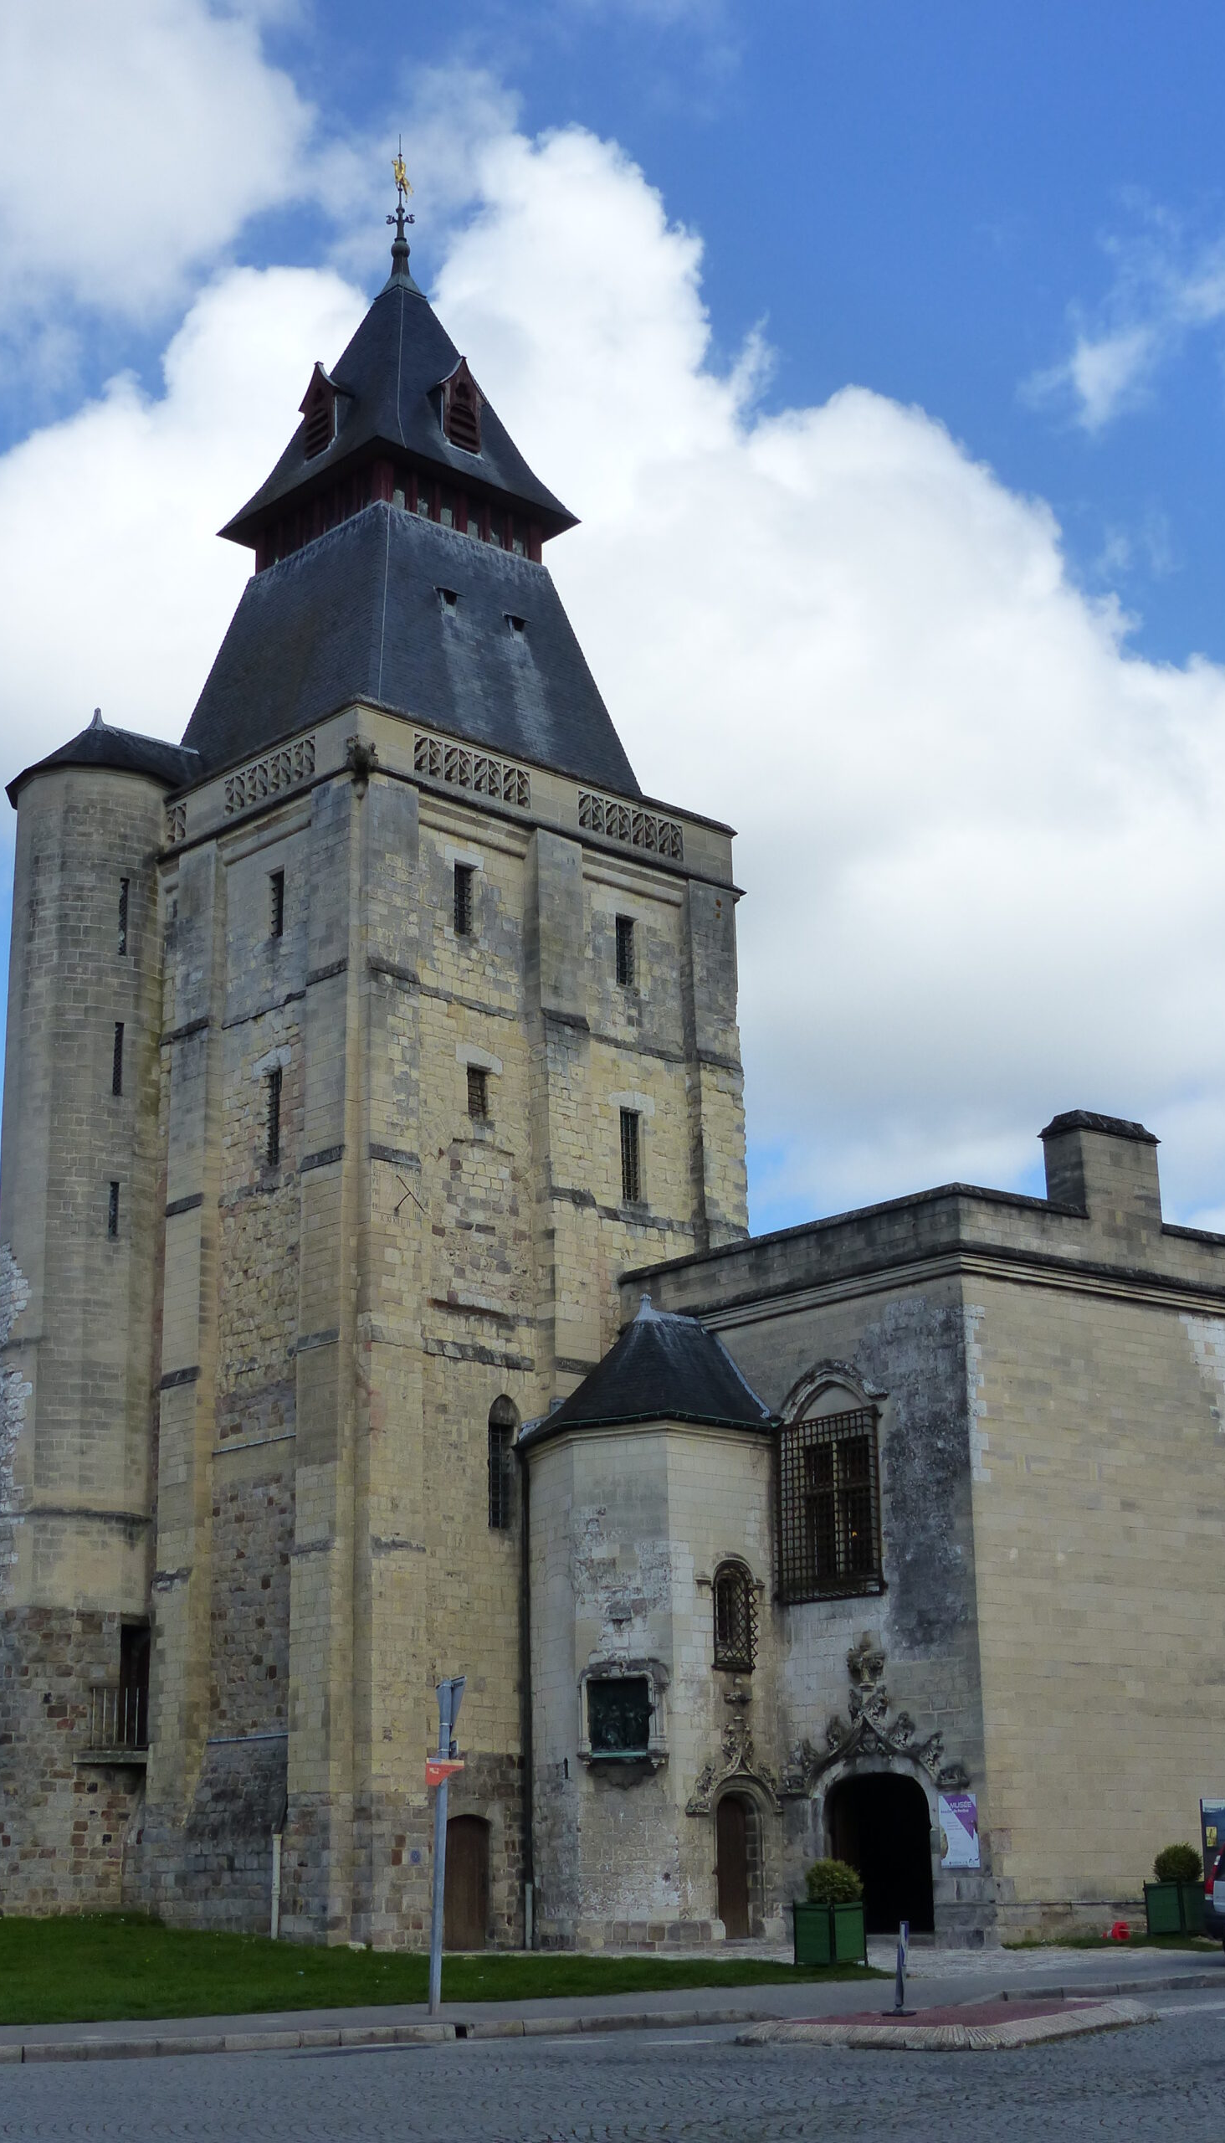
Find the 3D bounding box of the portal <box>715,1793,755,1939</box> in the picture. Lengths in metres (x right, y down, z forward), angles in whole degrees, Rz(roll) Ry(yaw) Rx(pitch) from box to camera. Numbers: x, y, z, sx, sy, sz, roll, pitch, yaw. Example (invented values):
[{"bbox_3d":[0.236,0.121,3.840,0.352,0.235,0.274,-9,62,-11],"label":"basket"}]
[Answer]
[{"bbox_3d":[2.025,13.259,45.488,0.780,2.347,0.300,13,-22,-38],"label":"portal"}]

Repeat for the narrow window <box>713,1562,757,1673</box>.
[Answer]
[{"bbox_3d":[1.978,8.678,43.412,0.828,1.737,0.270,14,-21,-40],"label":"narrow window"}]

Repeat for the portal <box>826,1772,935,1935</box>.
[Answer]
[{"bbox_3d":[4.140,11.898,41.487,0.400,2.369,2.250,12,-20,-37],"label":"portal"}]

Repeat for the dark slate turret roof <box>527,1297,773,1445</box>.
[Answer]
[{"bbox_3d":[0.258,4.778,44.142,3.150,2.450,3.950,12,-20,-37],"label":"dark slate turret roof"}]

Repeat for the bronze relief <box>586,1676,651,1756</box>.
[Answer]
[{"bbox_3d":[0.065,9.790,41.243,1.050,1.130,0.180,-10,-19,31],"label":"bronze relief"}]

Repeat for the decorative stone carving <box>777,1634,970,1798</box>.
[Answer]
[{"bbox_3d":[4.242,10.669,44.871,0.400,2.380,3.995,13,-22,-38],"label":"decorative stone carving"}]

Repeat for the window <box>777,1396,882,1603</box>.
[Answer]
[{"bbox_3d":[3.697,7.401,46.570,0.350,3.169,2.185,13,-22,-38],"label":"window"}]

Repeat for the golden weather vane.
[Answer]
[{"bbox_3d":[-4.531,-18.752,58.254,0.580,2.794,0.420,11,-20,-35],"label":"golden weather vane"}]

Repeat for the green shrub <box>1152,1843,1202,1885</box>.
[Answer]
[{"bbox_3d":[8.389,11.787,40.500,0.730,0.660,0.730,-1,-17,0],"label":"green shrub"}]

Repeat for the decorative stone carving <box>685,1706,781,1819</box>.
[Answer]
[{"bbox_3d":[1.955,10.814,42.691,2.076,1.637,0.270,14,-21,-40],"label":"decorative stone carving"}]

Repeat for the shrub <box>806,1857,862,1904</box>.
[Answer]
[{"bbox_3d":[2.836,10.348,34.681,0.739,0.603,0.739,-1,-16,0],"label":"shrub"}]

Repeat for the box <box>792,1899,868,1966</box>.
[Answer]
[{"bbox_3d":[2.752,10.912,34.517,0.670,0.780,0.670,14,-22,-41],"label":"box"}]

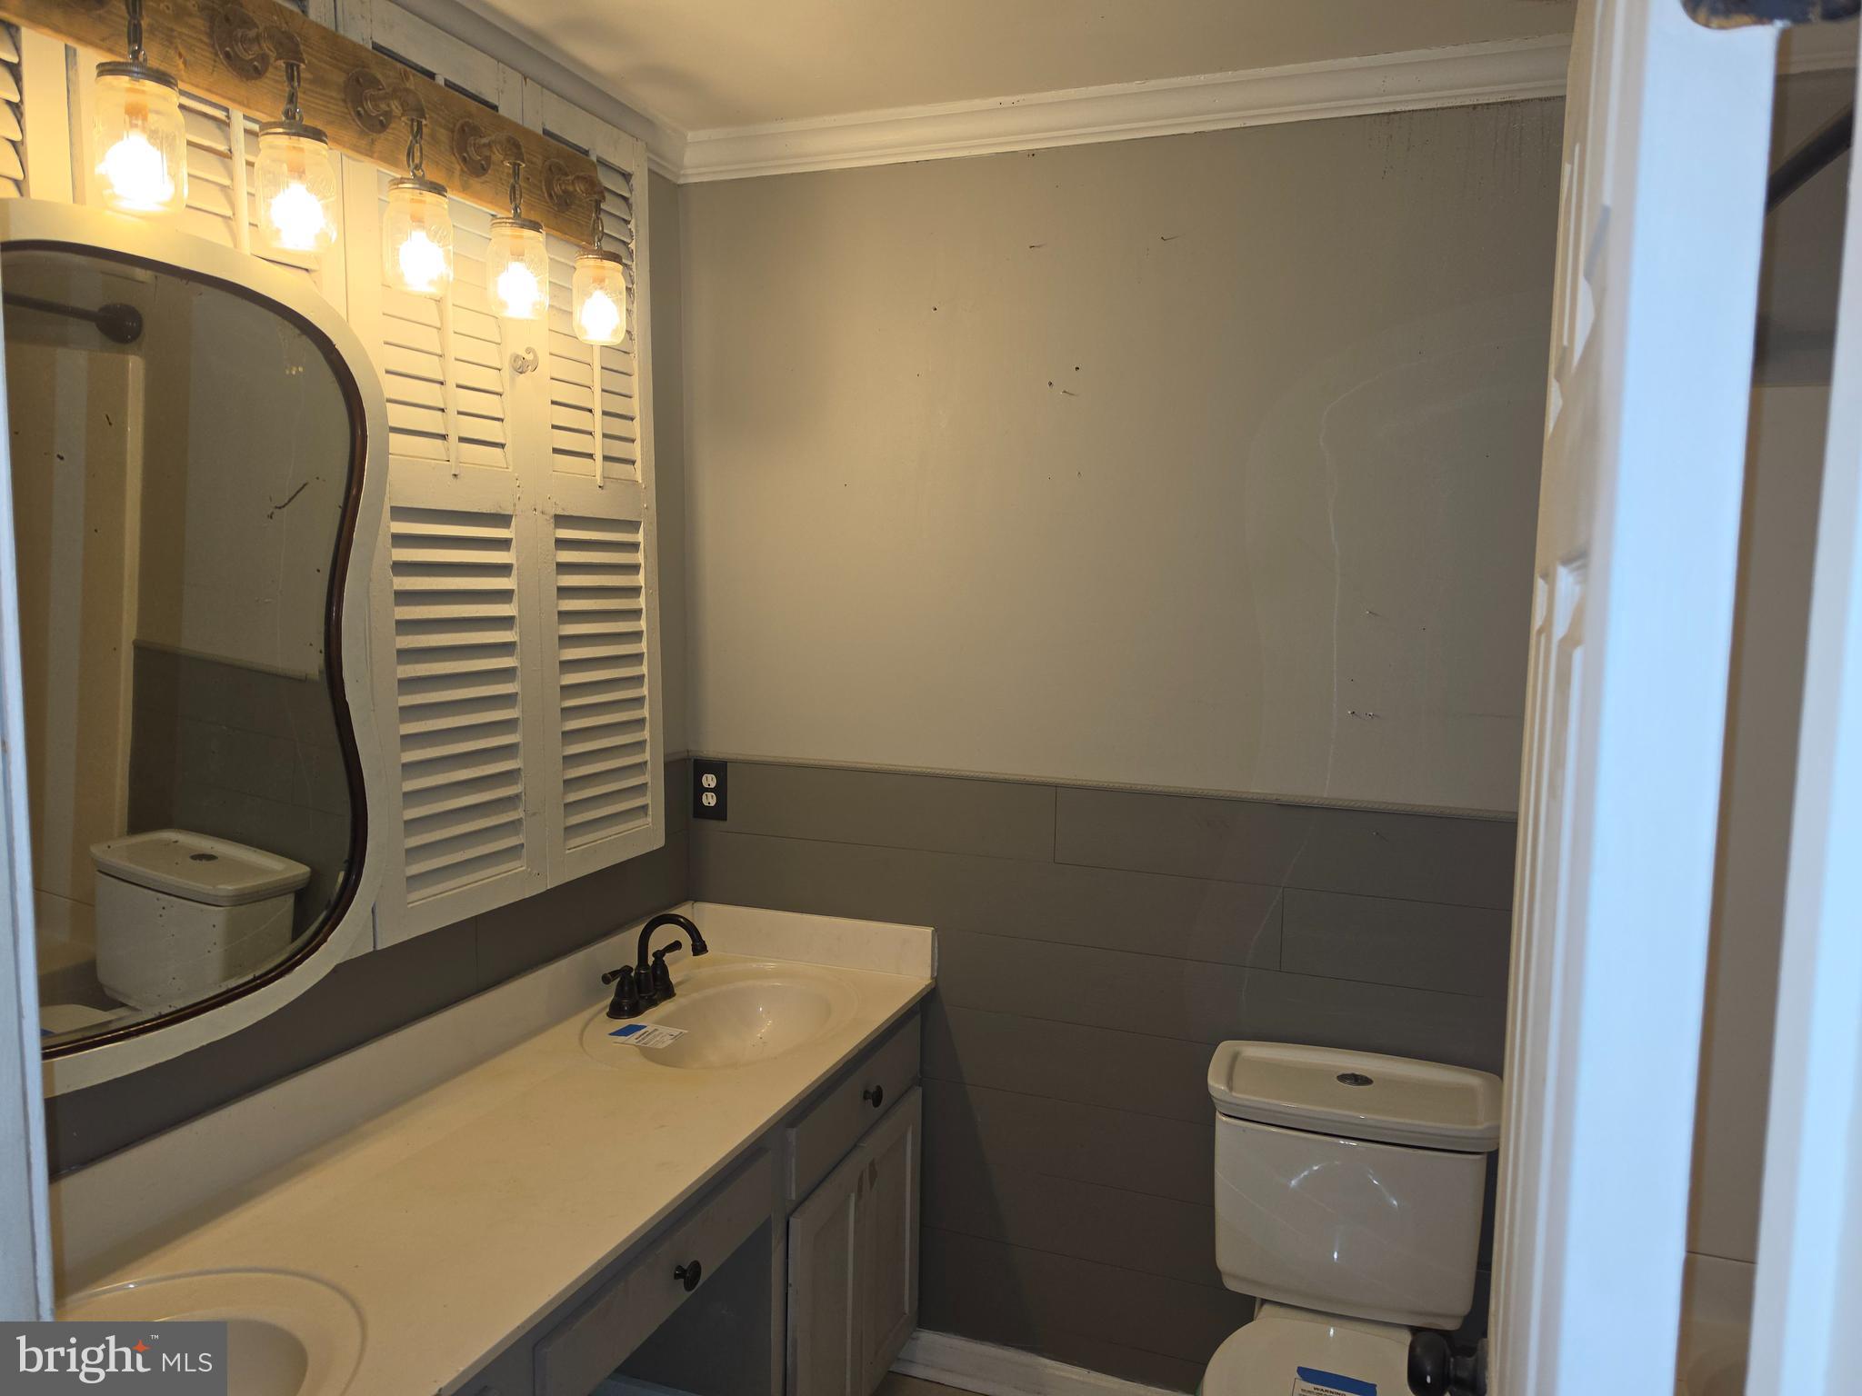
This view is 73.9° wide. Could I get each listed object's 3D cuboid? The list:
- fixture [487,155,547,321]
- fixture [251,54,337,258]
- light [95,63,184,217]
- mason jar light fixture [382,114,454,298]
[{"bbox_3d":[-0.603,-0.673,1.806,0.084,0.223,0.084,3,7,22],"label":"fixture"},{"bbox_3d":[-0.747,-0.640,1.453,0.084,0.214,0.084,3,7,22],"label":"fixture"},{"bbox_3d":[-0.818,-0.579,1.282,0.084,0.133,0.084,3,7,22],"label":"light"},{"bbox_3d":[-0.674,-0.650,1.631,0.084,0.221,0.084,3,7,22],"label":"mason jar light fixture"}]

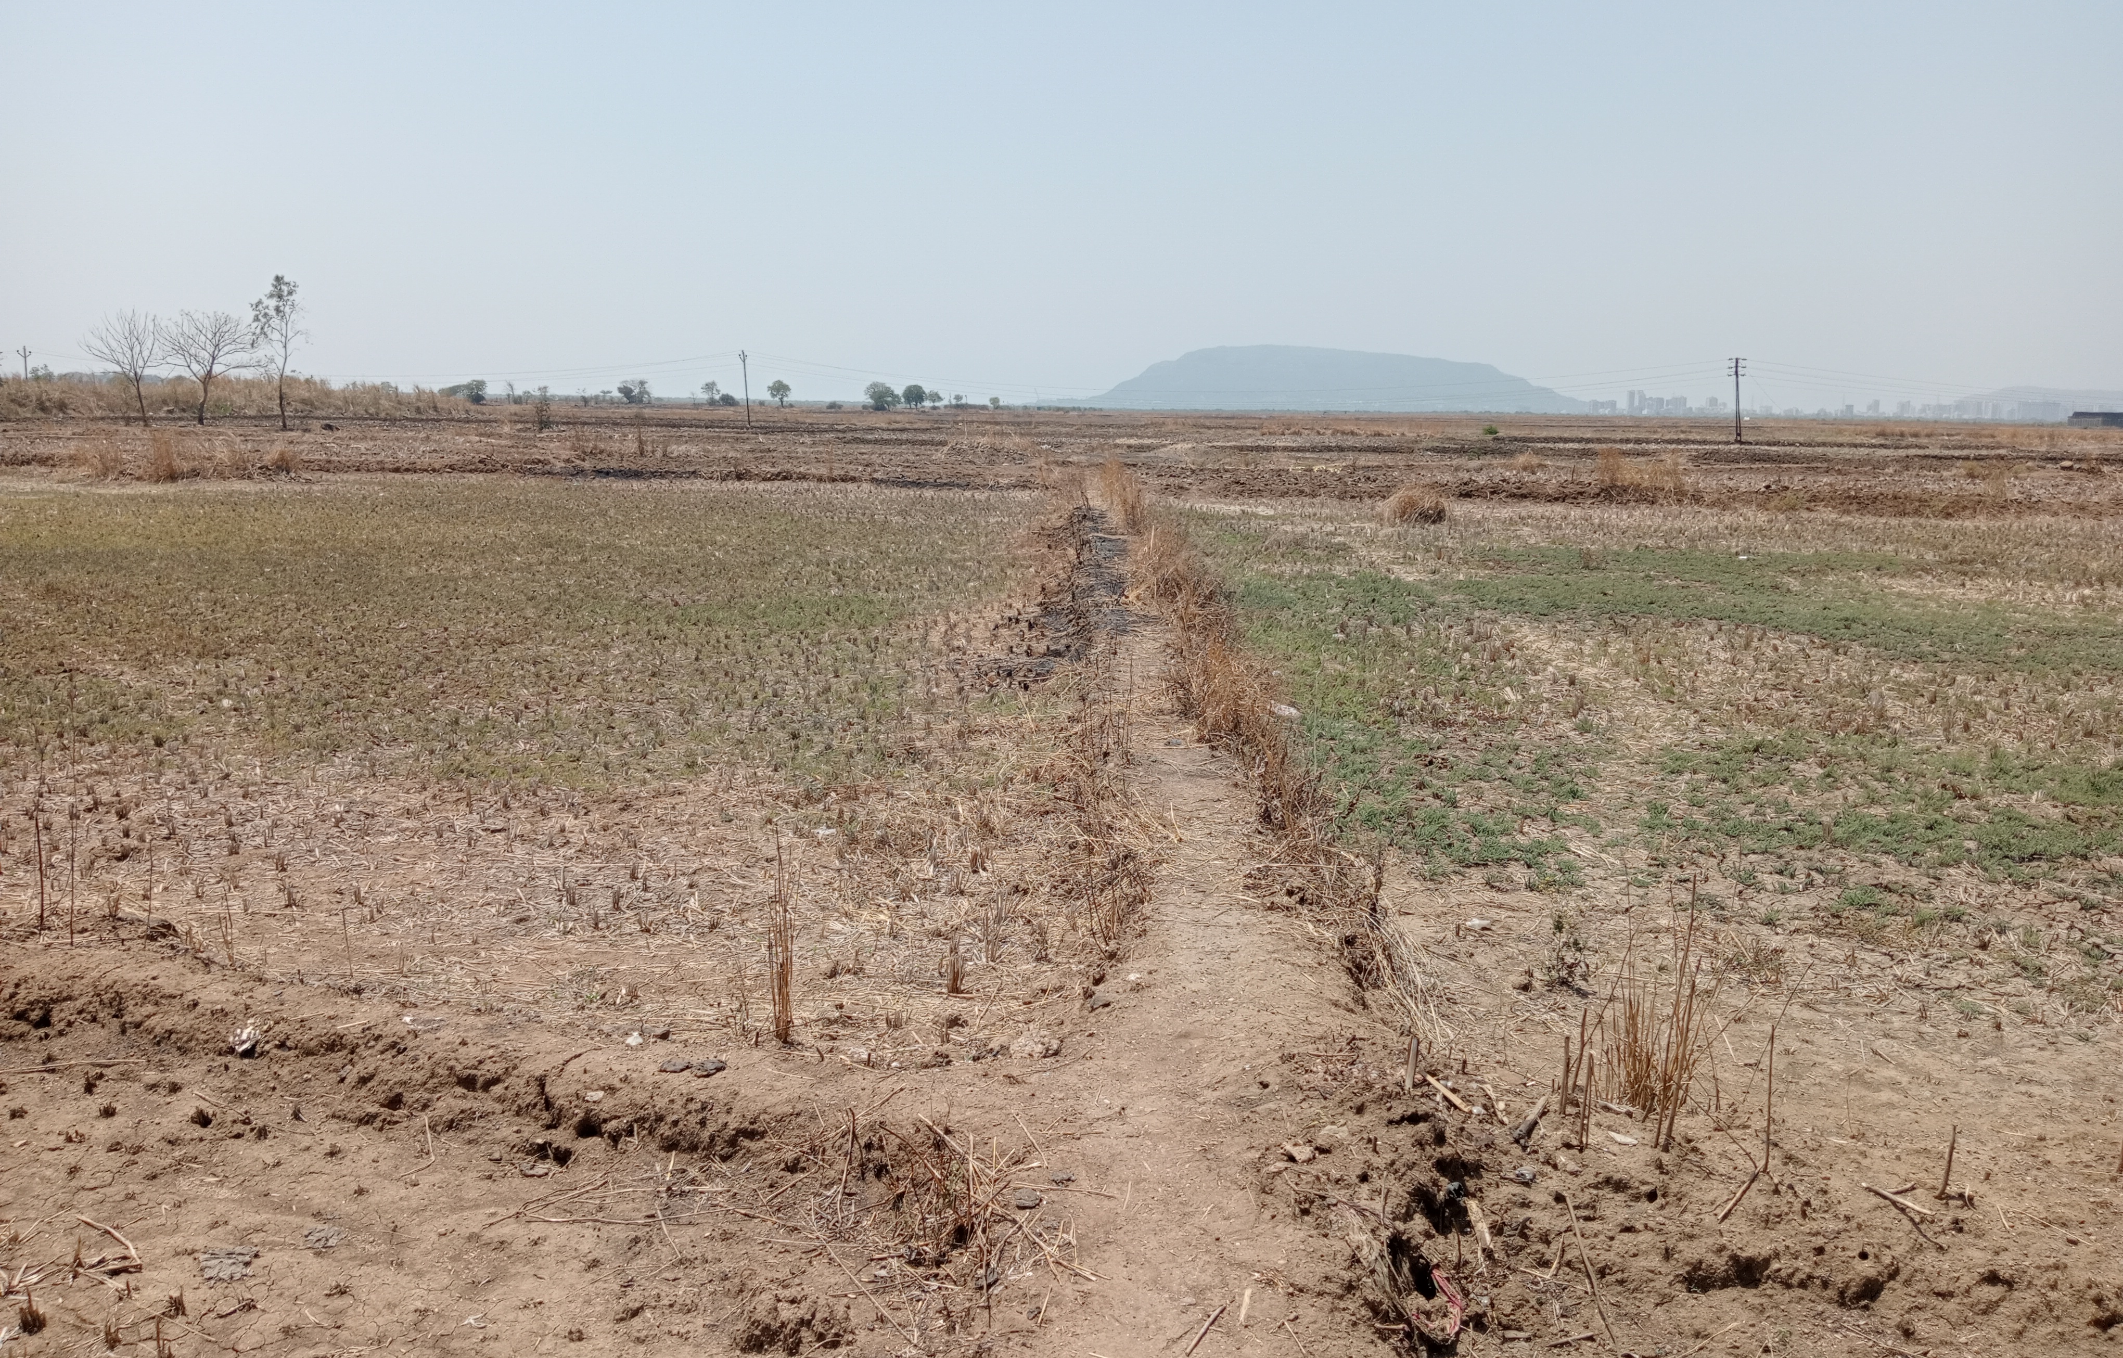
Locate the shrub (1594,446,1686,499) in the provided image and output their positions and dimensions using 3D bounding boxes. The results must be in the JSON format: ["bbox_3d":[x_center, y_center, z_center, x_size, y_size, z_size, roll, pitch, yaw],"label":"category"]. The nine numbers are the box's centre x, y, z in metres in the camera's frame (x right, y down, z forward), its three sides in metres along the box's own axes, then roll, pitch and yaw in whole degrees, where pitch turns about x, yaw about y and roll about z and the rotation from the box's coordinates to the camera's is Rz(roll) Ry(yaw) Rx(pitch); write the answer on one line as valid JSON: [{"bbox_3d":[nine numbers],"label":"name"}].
[{"bbox_3d":[11.699,-4.175,34.708,1.781,1.011,1.100,4,9,18],"label":"shrub"}]

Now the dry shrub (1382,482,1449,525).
[{"bbox_3d":[5.513,-2.733,26.764,1.038,0.620,0.900,3,9,11],"label":"dry shrub"}]

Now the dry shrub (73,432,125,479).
[{"bbox_3d":[-19.053,-4.432,34.005,0.889,0.897,0.800,-4,10,-29],"label":"dry shrub"}]

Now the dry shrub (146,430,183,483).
[{"bbox_3d":[-17.472,-4.340,33.425,0.659,0.980,0.650,-4,10,-27],"label":"dry shrub"}]

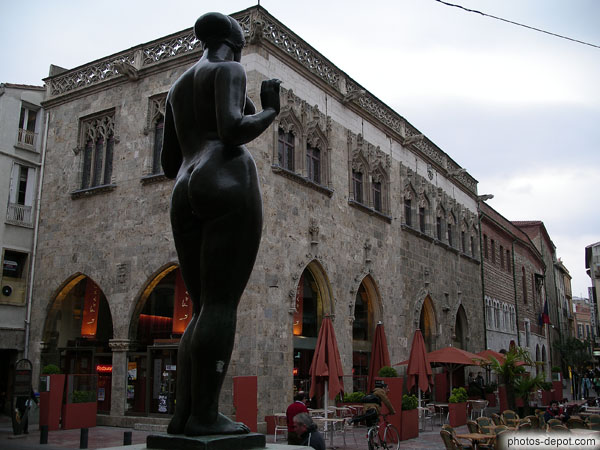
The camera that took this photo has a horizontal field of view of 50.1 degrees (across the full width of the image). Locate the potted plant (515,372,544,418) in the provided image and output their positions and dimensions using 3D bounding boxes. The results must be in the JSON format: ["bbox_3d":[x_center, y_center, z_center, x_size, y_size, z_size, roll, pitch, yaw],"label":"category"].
[{"bbox_3d":[9.344,6.935,26.112,1.200,1.811,1.250,-8,-15,31],"label":"potted plant"}]

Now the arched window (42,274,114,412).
[{"bbox_3d":[-8.158,4.459,24.503,4.050,5.350,0.700,-8,-15,31],"label":"arched window"}]

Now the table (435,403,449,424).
[{"bbox_3d":[5.350,7.214,24.325,0.750,0.750,0.750,-8,-14,32],"label":"table"}]

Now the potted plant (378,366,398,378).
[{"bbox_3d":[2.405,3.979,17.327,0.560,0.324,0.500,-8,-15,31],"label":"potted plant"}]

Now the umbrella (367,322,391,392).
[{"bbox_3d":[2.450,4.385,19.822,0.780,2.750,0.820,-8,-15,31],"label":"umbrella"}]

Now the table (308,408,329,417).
[{"bbox_3d":[0.602,5.994,19.286,0.720,0.740,0.720,-8,-15,31],"label":"table"}]

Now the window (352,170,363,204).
[{"bbox_3d":[2.308,-1.539,26.489,0.250,1.340,0.900,-8,-15,31],"label":"window"}]

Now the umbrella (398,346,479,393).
[{"bbox_3d":[6.095,6.315,25.545,3.400,3.026,3.400,-8,-14,32],"label":"umbrella"}]

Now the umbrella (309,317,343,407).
[{"bbox_3d":[0.721,4.180,17.740,0.980,3.309,0.980,0,-12,0],"label":"umbrella"}]

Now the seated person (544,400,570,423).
[{"bbox_3d":[6.998,5.417,17.317,0.620,1.280,0.800,-3,-13,14],"label":"seated person"}]

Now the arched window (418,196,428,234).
[{"bbox_3d":[6.709,-0.510,35.271,0.220,2.150,1.000,-8,-14,32],"label":"arched window"}]

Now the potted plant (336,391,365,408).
[{"bbox_3d":[1.783,6.427,22.636,0.650,1.100,1.150,-8,-15,31],"label":"potted plant"}]

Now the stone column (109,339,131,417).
[{"bbox_3d":[-6.014,5.126,21.738,0.800,2.520,0.600,-8,-15,31],"label":"stone column"}]

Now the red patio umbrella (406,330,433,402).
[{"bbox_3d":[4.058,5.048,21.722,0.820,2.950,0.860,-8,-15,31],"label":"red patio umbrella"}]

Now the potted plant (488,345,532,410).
[{"bbox_3d":[8.249,6.237,25.540,1.700,2.746,1.700,-8,-15,31],"label":"potted plant"}]

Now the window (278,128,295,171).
[{"bbox_3d":[-0.515,-2.554,22.119,0.250,1.380,0.950,-8,-15,31],"label":"window"}]

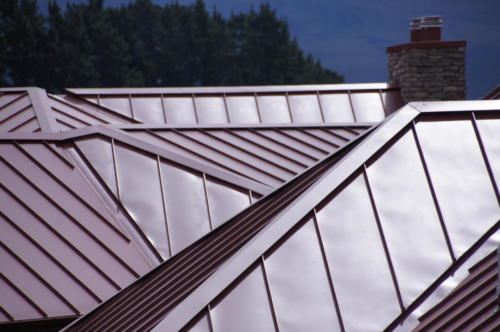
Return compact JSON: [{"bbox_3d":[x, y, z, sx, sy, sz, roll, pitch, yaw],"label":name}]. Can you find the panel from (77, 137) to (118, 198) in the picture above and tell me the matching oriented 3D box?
[{"bbox_3d":[-1.649,0.021,35.881,0.396,0.030,1.214,-1,34,-6],"label":"panel"}]

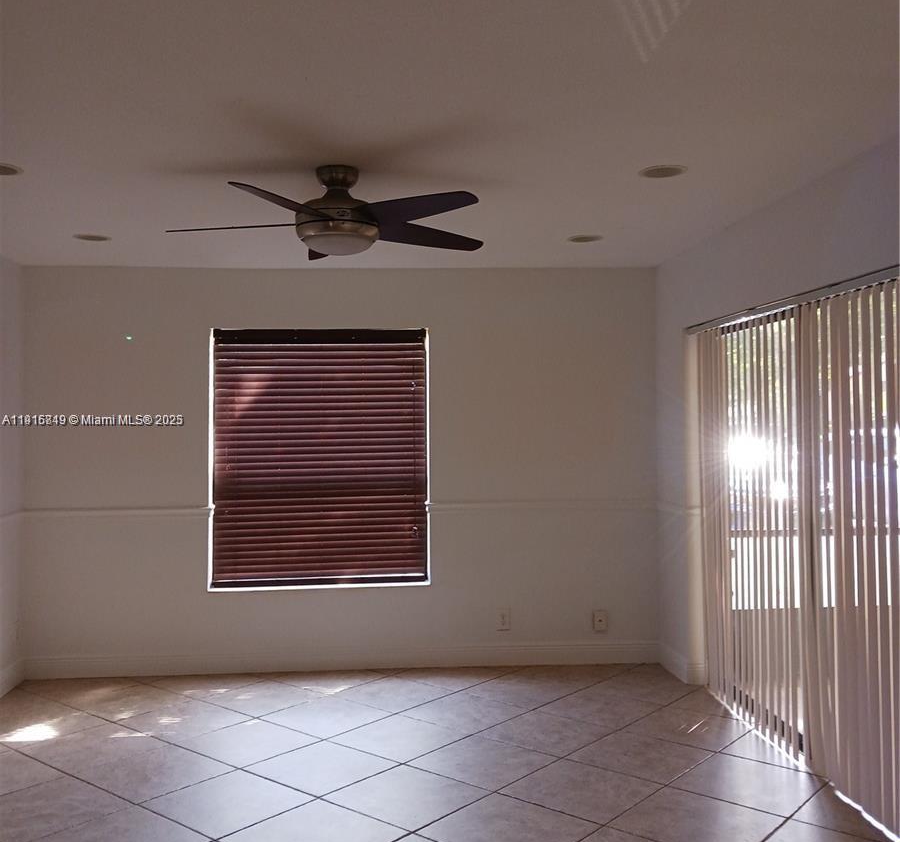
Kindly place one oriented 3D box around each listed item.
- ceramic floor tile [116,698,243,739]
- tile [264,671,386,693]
[{"bbox_3d":[-1.331,1.524,4.735,0.500,0.010,0.500,-1,-1,40],"label":"ceramic floor tile"},{"bbox_3d":[-0.708,1.536,5.555,0.500,0.010,0.500,0,-1,39],"label":"tile"}]

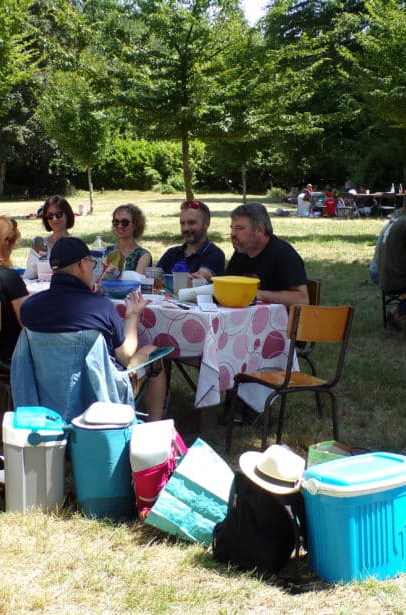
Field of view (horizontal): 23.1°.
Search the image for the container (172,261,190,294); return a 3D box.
[{"bbox_3d":[-0.117,-0.172,5.619,0.095,0.195,0.095,1,9,0],"label":"container"}]

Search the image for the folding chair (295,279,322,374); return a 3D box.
[{"bbox_3d":[0.396,0.259,5.754,0.400,0.820,0.470,9,12,41],"label":"folding chair"}]

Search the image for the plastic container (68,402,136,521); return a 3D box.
[{"bbox_3d":[-0.415,0.668,4.251,0.265,0.440,0.265,2,9,5],"label":"plastic container"}]

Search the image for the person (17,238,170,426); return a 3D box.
[{"bbox_3d":[-0.503,0.200,4.989,0.580,1.140,0.800,5,10,28],"label":"person"}]

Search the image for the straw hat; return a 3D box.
[{"bbox_3d":[0.282,0.597,3.760,0.275,0.125,0.250,24,25,9],"label":"straw hat"}]

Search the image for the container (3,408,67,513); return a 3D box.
[{"bbox_3d":[-0.752,0.666,4.485,0.240,0.420,0.250,-4,9,-25],"label":"container"}]

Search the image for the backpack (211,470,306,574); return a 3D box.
[{"bbox_3d":[0.213,0.757,3.872,0.240,0.410,0.300,-6,10,-36],"label":"backpack"}]

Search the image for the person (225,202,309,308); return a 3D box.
[{"bbox_3d":[0.329,0.046,5.651,0.750,1.270,0.550,-8,12,-44],"label":"person"}]

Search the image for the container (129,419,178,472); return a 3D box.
[{"bbox_3d":[-0.212,0.640,4.492,0.210,0.270,0.190,3,8,17],"label":"container"}]

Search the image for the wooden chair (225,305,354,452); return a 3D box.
[{"bbox_3d":[0.414,0.387,5.033,0.420,0.820,0.470,-6,10,-36],"label":"wooden chair"}]

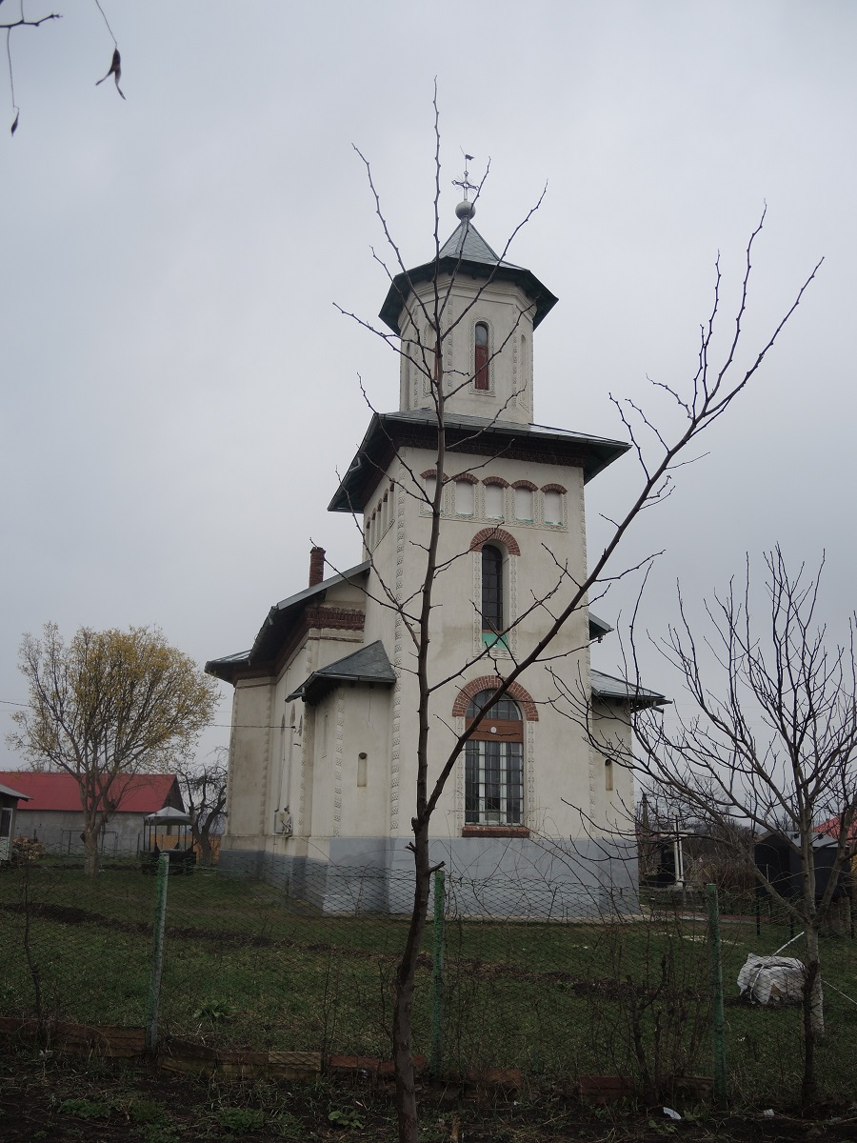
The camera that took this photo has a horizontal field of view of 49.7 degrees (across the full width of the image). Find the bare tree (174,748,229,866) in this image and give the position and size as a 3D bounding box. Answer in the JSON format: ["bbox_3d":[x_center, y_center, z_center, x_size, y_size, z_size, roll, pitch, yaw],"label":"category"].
[{"bbox_3d":[-11.013,11.834,46.796,3.567,5.791,3.460,4,-16,-12],"label":"bare tree"}]

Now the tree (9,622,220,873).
[{"bbox_3d":[-12.779,7.014,37.588,8.586,10.104,8.328,6,-17,-18],"label":"tree"}]

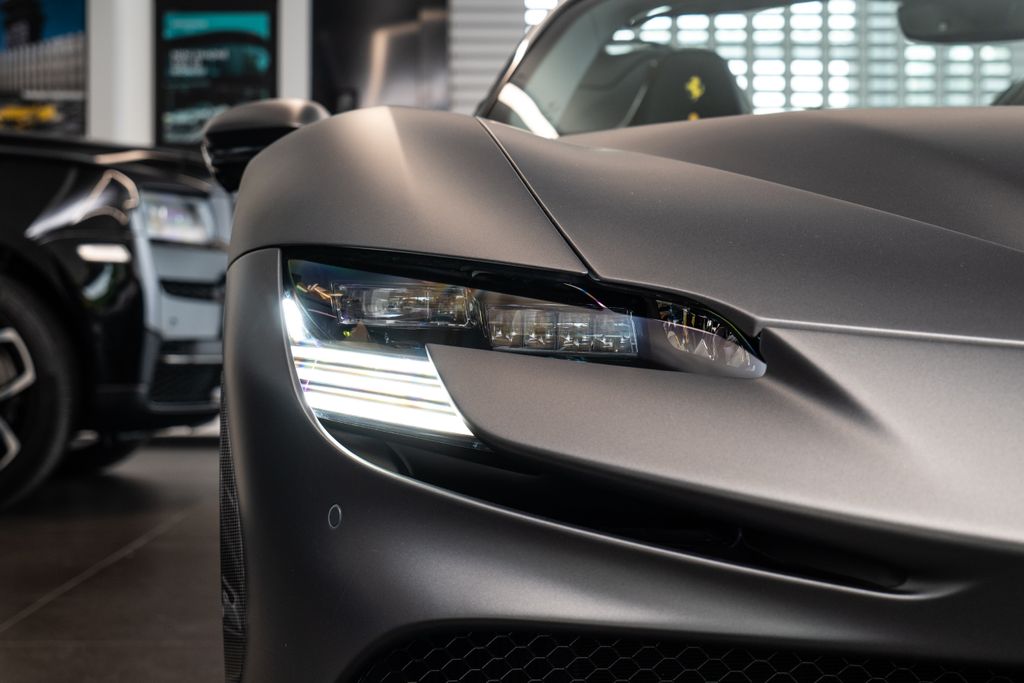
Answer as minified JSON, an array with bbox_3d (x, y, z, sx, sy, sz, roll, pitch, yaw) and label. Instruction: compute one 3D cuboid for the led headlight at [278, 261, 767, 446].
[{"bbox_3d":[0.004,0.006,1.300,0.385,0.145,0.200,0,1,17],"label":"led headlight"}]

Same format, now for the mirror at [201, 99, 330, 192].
[{"bbox_3d":[-0.338,-0.275,2.420,0.215,0.145,0.145,0,1,6],"label":"mirror"}]

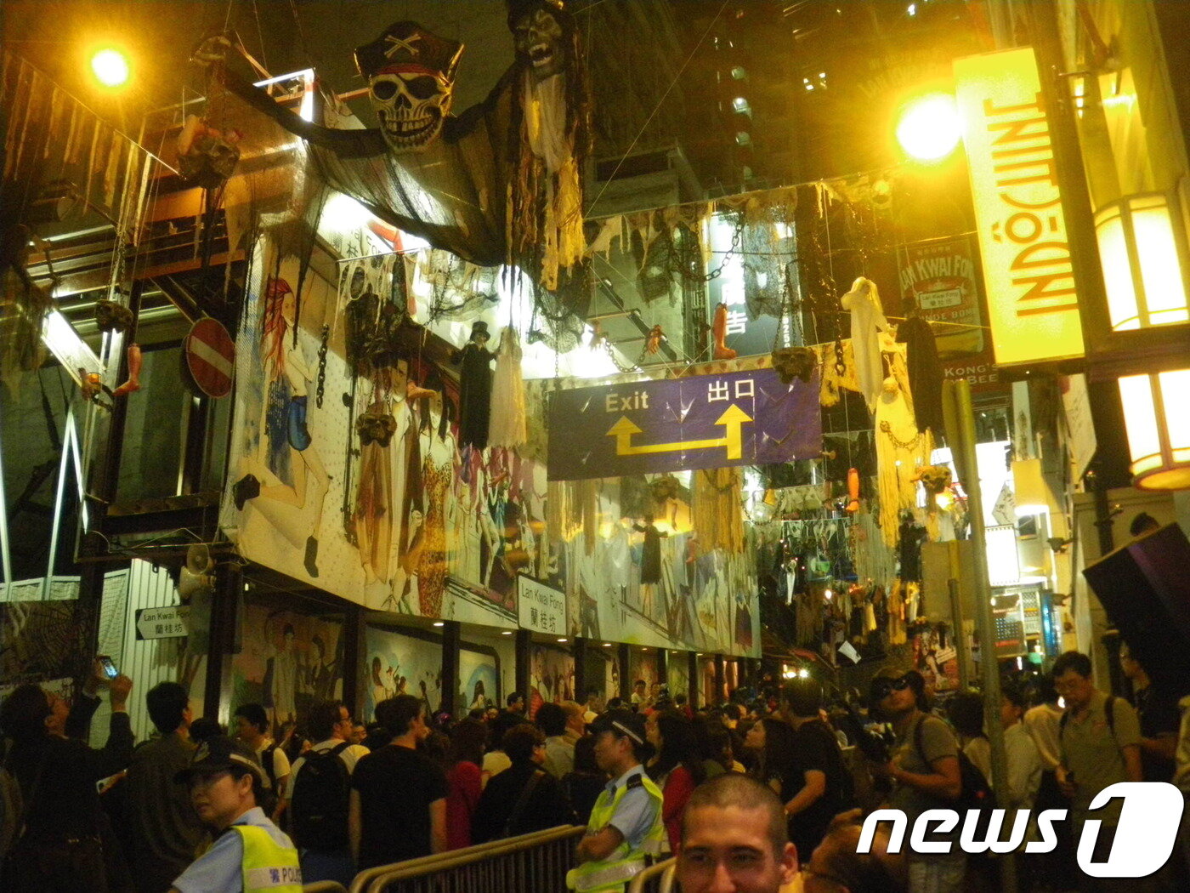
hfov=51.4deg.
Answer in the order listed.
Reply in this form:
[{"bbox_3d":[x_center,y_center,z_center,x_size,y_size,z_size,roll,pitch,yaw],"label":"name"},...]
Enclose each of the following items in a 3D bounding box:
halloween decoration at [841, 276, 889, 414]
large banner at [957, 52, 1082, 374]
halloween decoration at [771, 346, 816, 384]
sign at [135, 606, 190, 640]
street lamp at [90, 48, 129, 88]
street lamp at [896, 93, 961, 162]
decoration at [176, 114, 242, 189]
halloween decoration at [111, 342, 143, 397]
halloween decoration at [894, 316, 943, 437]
[{"bbox_3d":[2.284,-0.860,10.500,0.330,1.200,0.250,-2,-19,3],"label":"halloween decoration"},{"bbox_3d":[2.578,-1.497,7.600,0.550,2.070,0.200,-6,-19,13],"label":"large banner"},{"bbox_3d":[1.765,-0.717,11.000,0.370,0.280,0.270,-6,-19,13],"label":"halloween decoration"},{"bbox_3d":[-3.502,1.457,10.200,0.580,0.245,0.040,-7,-20,16],"label":"sign"},{"bbox_3d":[-5.099,-3.967,13.000,0.330,0.290,0.330,-6,-19,13],"label":"street lamp"},{"bbox_3d":[2.963,-2.831,11.000,0.500,0.420,0.500,-6,-19,13],"label":"street lamp"},{"bbox_3d":[-2.487,-1.905,8.000,0.360,0.380,0.320,0,-19,-3],"label":"decoration"},{"bbox_3d":[-3.709,-0.607,9.800,0.190,0.430,0.110,-7,-20,16],"label":"halloween decoration"},{"bbox_3d":[2.745,-0.612,10.500,0.330,1.080,0.250,-6,-19,13],"label":"halloween decoration"}]

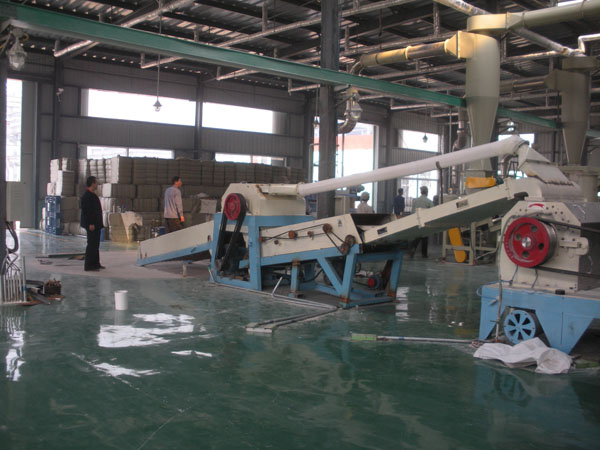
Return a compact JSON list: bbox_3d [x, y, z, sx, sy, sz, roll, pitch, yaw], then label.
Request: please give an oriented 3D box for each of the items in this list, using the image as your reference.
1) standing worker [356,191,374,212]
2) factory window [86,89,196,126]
[{"bbox_3d":[1.650,-0.045,15.850,0.450,1.570,0.300,2,3,5],"label":"standing worker"},{"bbox_3d":[-5.650,-4.240,22.760,4.450,1.020,0.150,-1,4,-41],"label":"factory window"}]

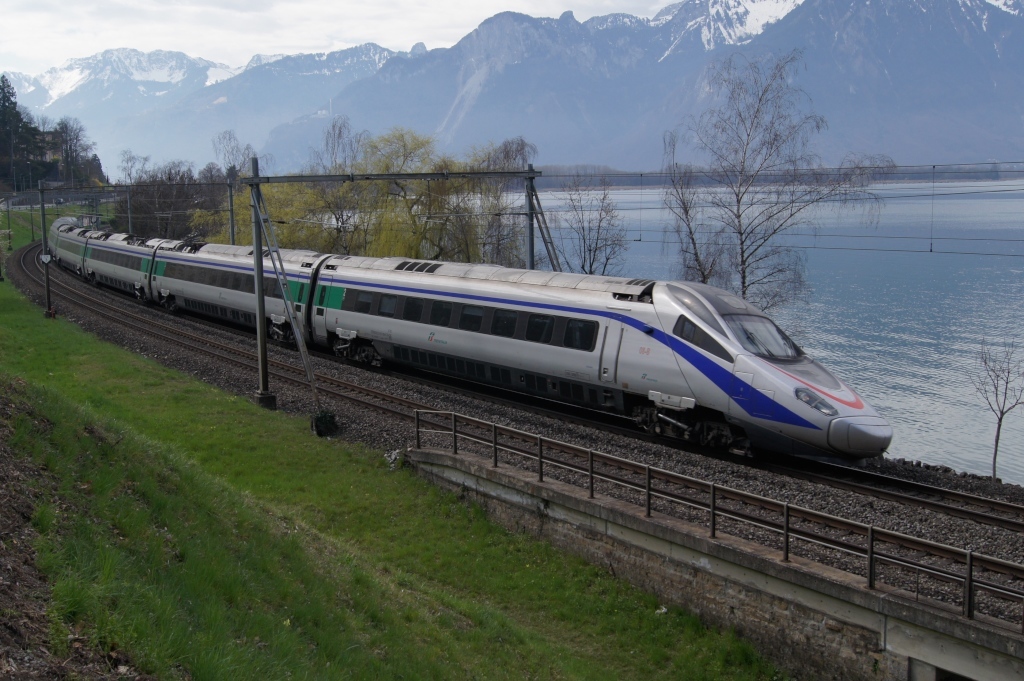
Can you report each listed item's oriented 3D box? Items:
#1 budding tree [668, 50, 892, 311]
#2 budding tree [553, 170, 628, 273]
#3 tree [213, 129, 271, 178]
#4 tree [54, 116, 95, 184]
[{"bbox_3d":[10.761,-4.324,37.828,8.960,14.220,8.060,2,10,16],"label":"budding tree"},{"bbox_3d":[4.351,-4.443,51.986,3.970,9.590,3.970,0,9,5],"label":"budding tree"},{"bbox_3d":[-26.793,-13.307,94.030,6.330,15.140,6.040,-3,10,-15],"label":"tree"},{"bbox_3d":[-109.672,-47.338,235.169,10.020,17.200,10.020,-5,10,-24],"label":"tree"}]

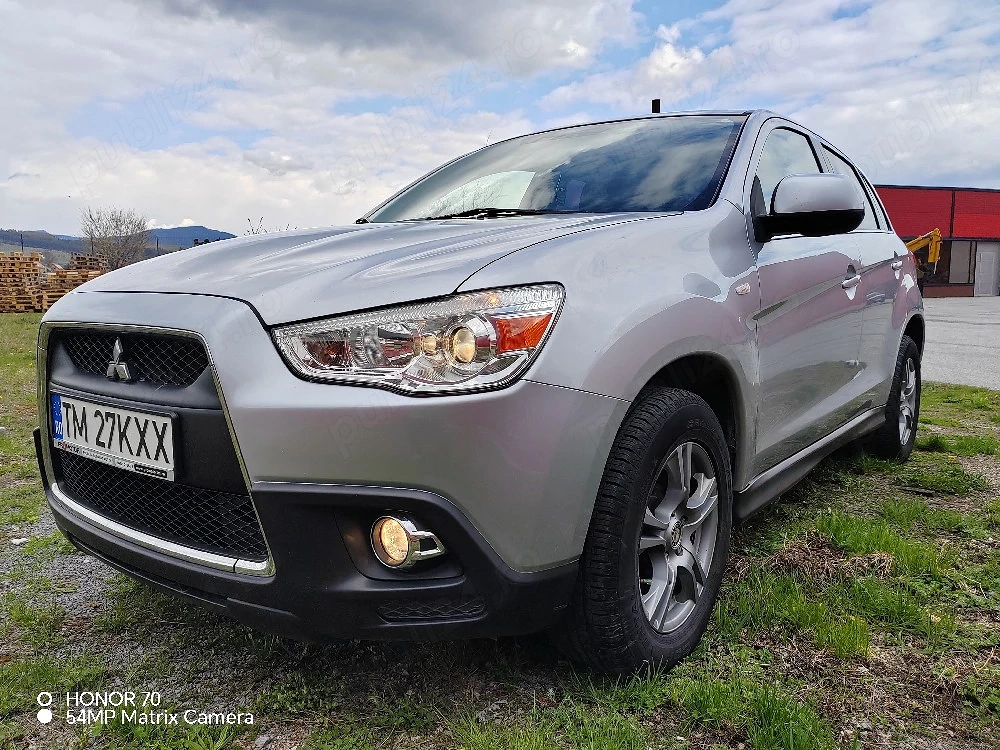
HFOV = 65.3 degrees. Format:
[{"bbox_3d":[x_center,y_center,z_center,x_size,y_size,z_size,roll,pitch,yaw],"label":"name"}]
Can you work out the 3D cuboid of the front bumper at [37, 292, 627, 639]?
[{"bbox_3d":[-0.633,0.147,1.882,1.770,0.700,0.640,5,8,38],"label":"front bumper"}]

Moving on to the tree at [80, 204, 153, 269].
[{"bbox_3d":[-16.246,-4.971,33.000,3.100,4.200,2.900,-3,7,-26],"label":"tree"}]

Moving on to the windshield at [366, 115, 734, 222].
[{"bbox_3d":[0.129,-0.704,2.773,1.420,0.160,0.880,5,39,38],"label":"windshield"}]

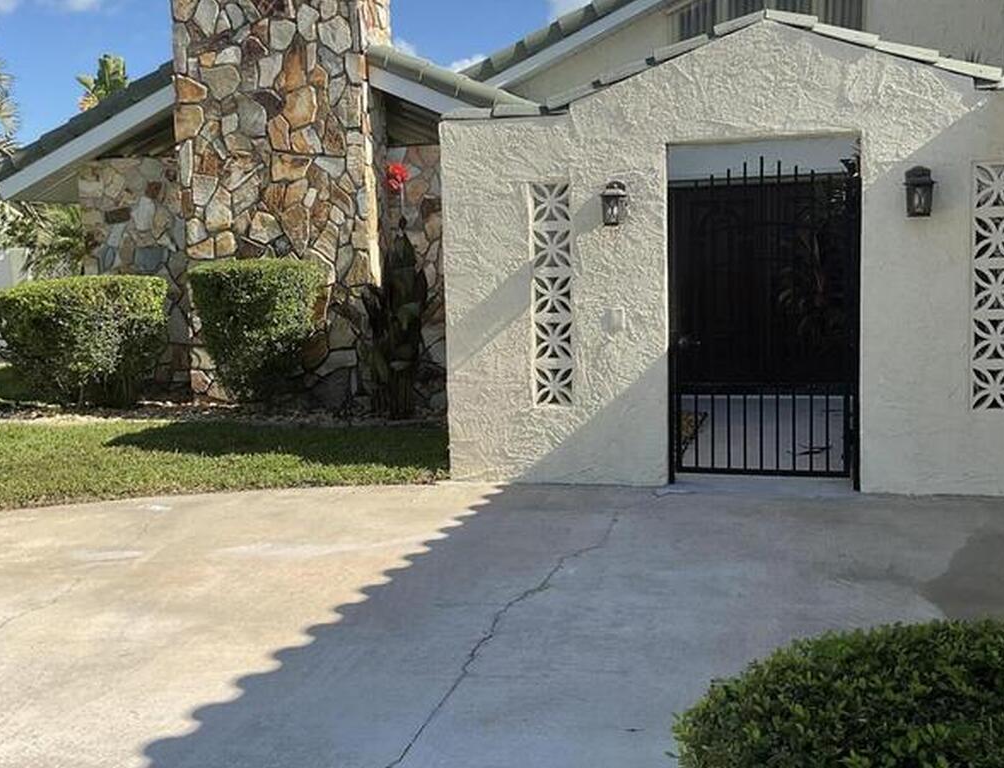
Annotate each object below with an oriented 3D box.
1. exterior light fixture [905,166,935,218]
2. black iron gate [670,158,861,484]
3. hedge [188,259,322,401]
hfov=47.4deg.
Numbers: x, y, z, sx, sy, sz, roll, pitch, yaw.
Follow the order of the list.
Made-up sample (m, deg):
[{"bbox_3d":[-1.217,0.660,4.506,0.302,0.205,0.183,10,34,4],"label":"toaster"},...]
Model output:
[{"bbox_3d":[2.490,-1.142,6.821,0.175,0.305,0.190,0,6,15],"label":"exterior light fixture"},{"bbox_3d":[1.673,-0.385,7.333,1.170,2.110,0.080,0,6,15],"label":"black iron gate"},{"bbox_3d":[-2.608,-0.566,12.100,1.280,1.481,1.100,0,6,15],"label":"hedge"}]

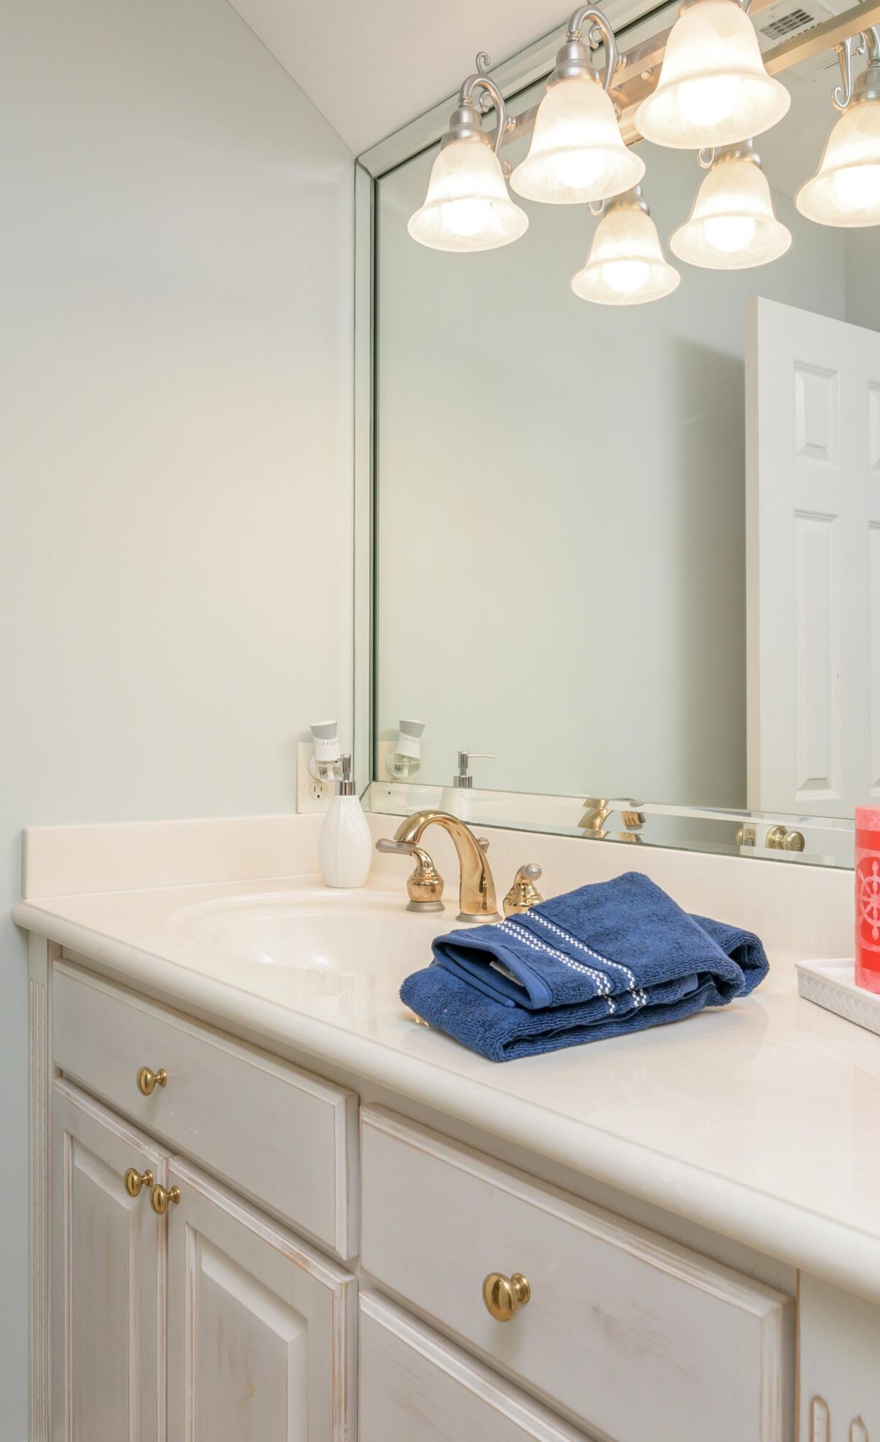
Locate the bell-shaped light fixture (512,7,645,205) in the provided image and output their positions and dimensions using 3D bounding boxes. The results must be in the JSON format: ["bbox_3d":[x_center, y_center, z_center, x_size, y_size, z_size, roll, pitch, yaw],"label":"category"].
[{"bbox_3d":[0.161,-0.721,1.230,0.165,0.208,0.152,0,0,0],"label":"bell-shaped light fixture"}]

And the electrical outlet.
[{"bbox_3d":[-0.197,0.093,1.765,0.072,0.116,0.010,0,0,-38],"label":"electrical outlet"}]

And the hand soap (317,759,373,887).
[{"bbox_3d":[-0.143,0.149,1.642,0.081,0.198,0.088,0,0,0],"label":"hand soap"}]

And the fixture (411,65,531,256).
[{"bbox_3d":[0.041,-0.728,1.364,0.165,0.208,0.152,0,0,0],"label":"fixture"}]

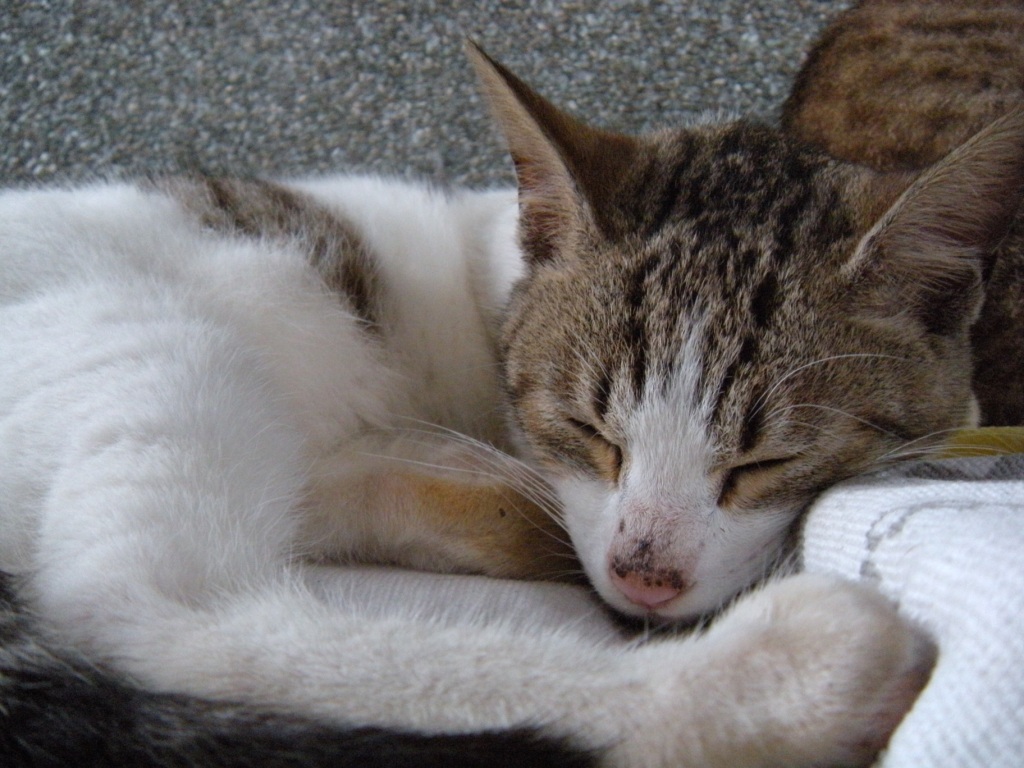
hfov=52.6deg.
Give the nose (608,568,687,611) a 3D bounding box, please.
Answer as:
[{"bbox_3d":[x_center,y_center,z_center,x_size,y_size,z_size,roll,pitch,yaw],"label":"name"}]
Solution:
[{"bbox_3d":[0.028,0.043,0.217,0.015,0.009,0.007,14,38,0],"label":"nose"}]

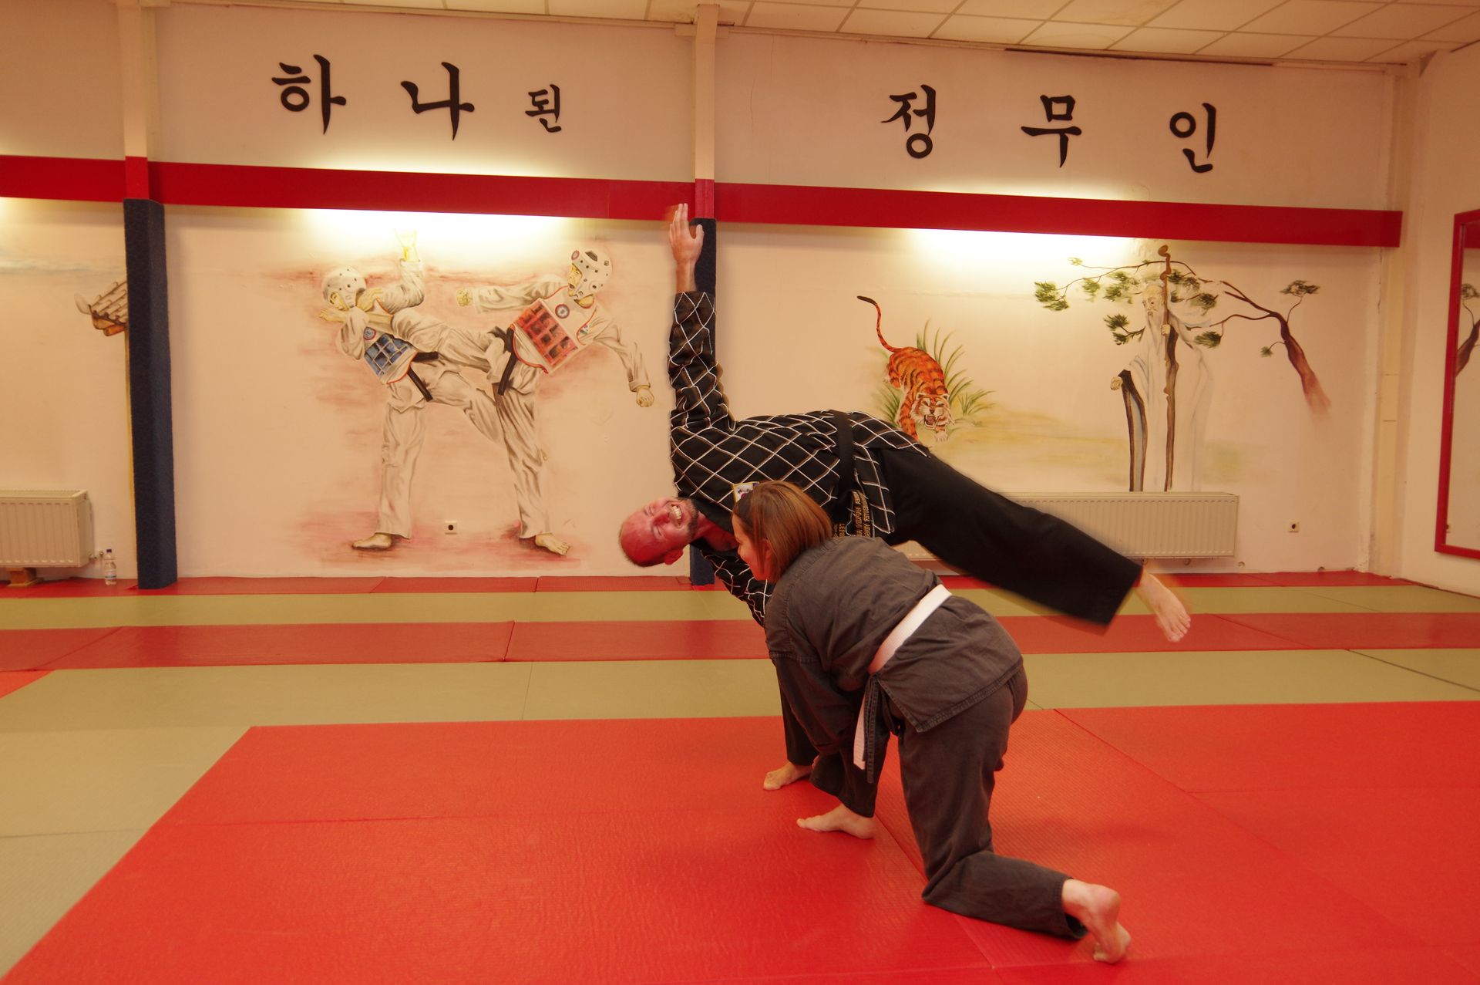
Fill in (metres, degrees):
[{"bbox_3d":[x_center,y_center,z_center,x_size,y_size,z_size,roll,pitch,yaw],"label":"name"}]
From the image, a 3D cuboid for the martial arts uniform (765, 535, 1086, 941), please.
[{"bbox_3d":[0.499,0.535,2.809,0.870,0.850,0.550,3,5,29],"label":"martial arts uniform"}]

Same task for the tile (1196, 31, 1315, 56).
[{"bbox_3d":[3.592,-3.112,7.715,0.635,0.020,0.460,0,4,-8],"label":"tile"}]

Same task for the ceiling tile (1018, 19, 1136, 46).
[{"bbox_3d":[2.304,-3.117,7.543,0.635,0.020,0.460,0,4,-8],"label":"ceiling tile"}]

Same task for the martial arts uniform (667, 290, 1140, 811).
[{"bbox_3d":[0.542,0.111,3.499,1.500,1.460,0.600,1,4,1],"label":"martial arts uniform"}]

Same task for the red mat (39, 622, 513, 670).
[{"bbox_3d":[-2.146,0.755,5.444,2.000,0.035,1.000,0,4,-8],"label":"red mat"}]

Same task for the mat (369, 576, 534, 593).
[{"bbox_3d":[-1.865,0.626,7.331,1.026,0.035,0.682,0,4,-8],"label":"mat"}]

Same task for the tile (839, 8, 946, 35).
[{"bbox_3d":[1.015,-3.122,7.371,0.635,0.020,0.460,0,4,-8],"label":"tile"}]

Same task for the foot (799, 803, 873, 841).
[{"bbox_3d":[0.279,0.892,3.100,0.230,0.090,0.090,3,5,27],"label":"foot"}]

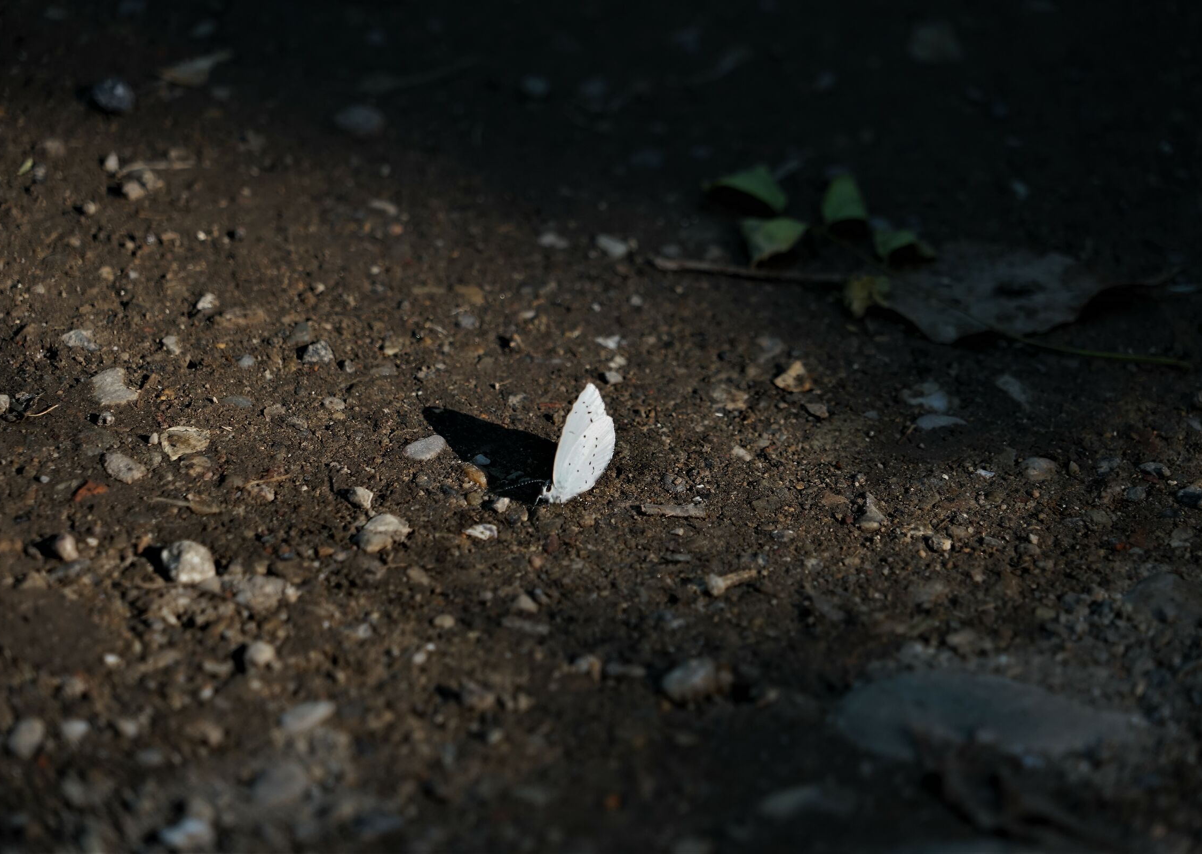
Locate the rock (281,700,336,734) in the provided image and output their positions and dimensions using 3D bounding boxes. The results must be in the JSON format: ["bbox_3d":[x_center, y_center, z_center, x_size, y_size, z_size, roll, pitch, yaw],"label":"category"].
[{"bbox_3d":[-0.036,0.035,1.044,0.007,0.003,0.004,-24,45,-26],"label":"rock"}]

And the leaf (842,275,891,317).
[{"bbox_3d":[0.037,-0.018,1.191,0.007,0.004,0.006,6,30,0],"label":"leaf"}]

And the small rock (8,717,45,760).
[{"bbox_3d":[-0.068,0.037,1.006,0.005,0.004,0.006,5,33,0],"label":"small rock"}]

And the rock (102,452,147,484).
[{"bbox_3d":[-0.059,0.005,1.056,0.006,0.003,0.006,5,33,0],"label":"rock"}]

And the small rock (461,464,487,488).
[{"bbox_3d":[-0.016,0.006,1.050,0.003,0.002,0.004,4,37,0],"label":"small rock"}]

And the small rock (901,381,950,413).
[{"bbox_3d":[0.041,-0.004,1.068,0.006,0.002,0.005,4,37,0],"label":"small rock"}]

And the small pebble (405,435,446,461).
[{"bbox_3d":[-0.024,0.003,1.148,0.006,0.003,0.005,-17,37,-34],"label":"small pebble"}]

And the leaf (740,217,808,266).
[{"bbox_3d":[0.023,-0.024,1.117,0.009,0.003,0.006,0,39,0],"label":"leaf"}]

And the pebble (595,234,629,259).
[{"bbox_3d":[0.001,-0.023,1.108,0.005,0.003,0.005,5,33,0],"label":"pebble"}]

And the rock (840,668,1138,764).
[{"bbox_3d":[0.050,0.037,1.100,0.040,0.006,0.019,6,30,0],"label":"rock"}]

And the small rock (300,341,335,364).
[{"bbox_3d":[-0.037,-0.010,1.100,0.004,0.002,0.004,0,39,0],"label":"small rock"}]

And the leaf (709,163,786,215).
[{"bbox_3d":[0.019,-0.031,1.099,0.010,0.005,0.008,4,37,0],"label":"leaf"}]

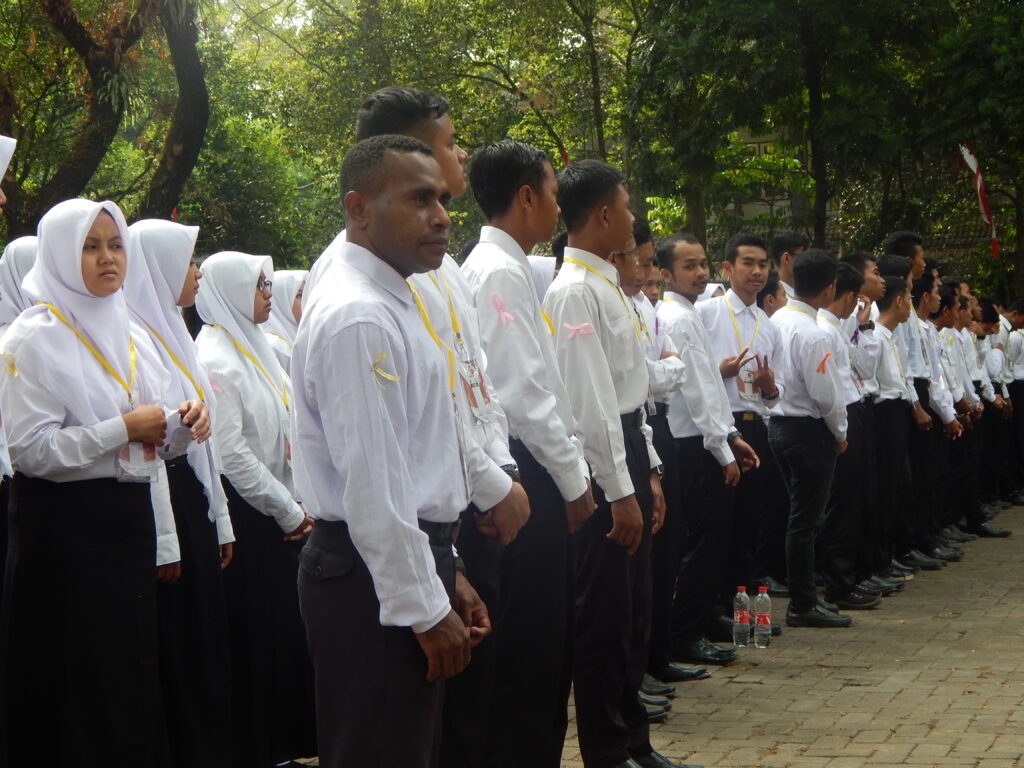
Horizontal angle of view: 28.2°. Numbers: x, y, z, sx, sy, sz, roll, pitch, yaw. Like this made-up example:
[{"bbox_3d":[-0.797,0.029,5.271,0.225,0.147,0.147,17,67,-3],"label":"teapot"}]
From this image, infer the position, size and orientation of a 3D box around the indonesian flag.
[{"bbox_3d":[4.114,-1.609,18.000,0.350,1.010,0.200,0,1,13],"label":"indonesian flag"}]

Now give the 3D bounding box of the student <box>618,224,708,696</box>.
[{"bbox_3d":[0.537,0.240,7.480,0.360,1.670,0.480,0,1,30],"label":"student"}]

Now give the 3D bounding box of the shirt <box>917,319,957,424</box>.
[{"bbox_3d":[2.277,-0.067,11.000,0.330,0.570,0.450,0,1,22],"label":"shirt"}]

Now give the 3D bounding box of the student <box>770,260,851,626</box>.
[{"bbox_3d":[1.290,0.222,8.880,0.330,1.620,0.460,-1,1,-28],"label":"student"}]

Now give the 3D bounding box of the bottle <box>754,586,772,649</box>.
[{"bbox_3d":[1.001,0.929,8.120,0.066,0.245,0.066,0,1,0],"label":"bottle"}]

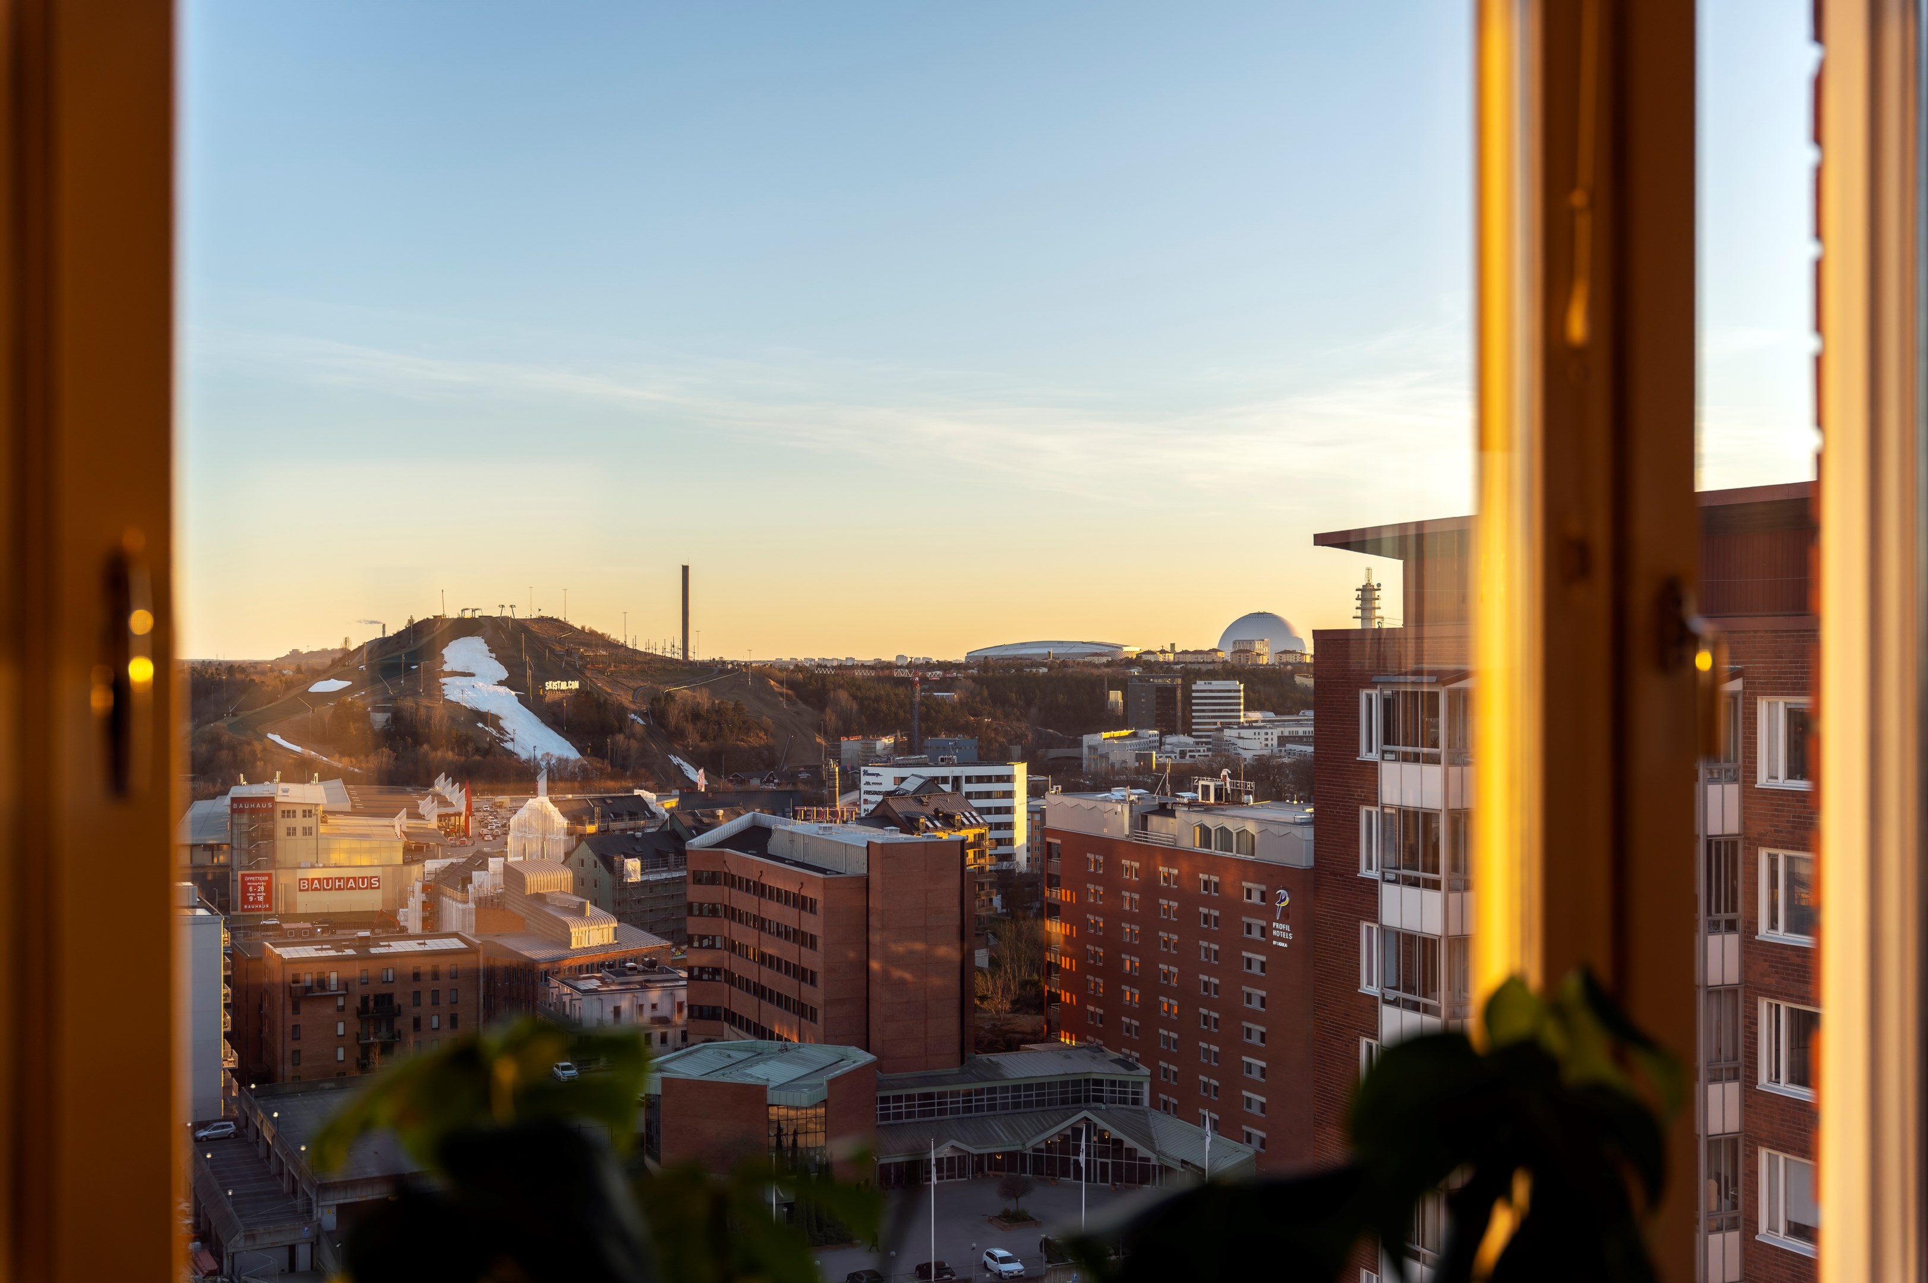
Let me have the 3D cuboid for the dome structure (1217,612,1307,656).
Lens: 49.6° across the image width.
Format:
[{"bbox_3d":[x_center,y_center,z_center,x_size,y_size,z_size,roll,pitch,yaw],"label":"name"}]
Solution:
[{"bbox_3d":[368.090,6.350,2579.940,110.000,85.000,110.000,0,-1,8],"label":"dome structure"}]

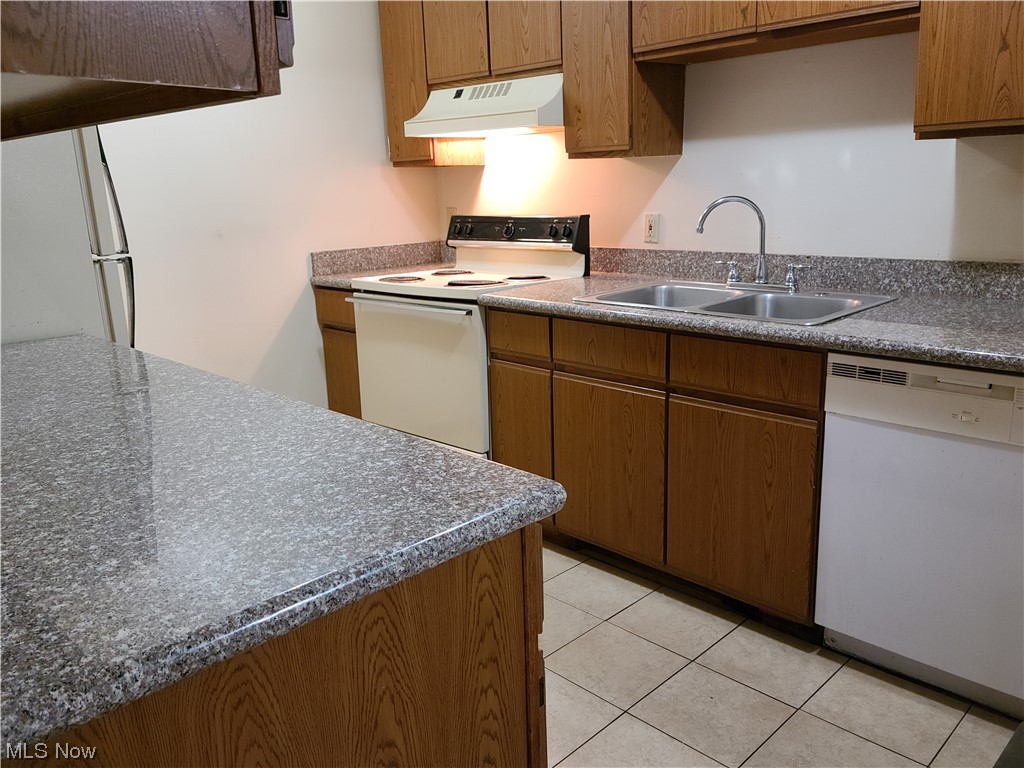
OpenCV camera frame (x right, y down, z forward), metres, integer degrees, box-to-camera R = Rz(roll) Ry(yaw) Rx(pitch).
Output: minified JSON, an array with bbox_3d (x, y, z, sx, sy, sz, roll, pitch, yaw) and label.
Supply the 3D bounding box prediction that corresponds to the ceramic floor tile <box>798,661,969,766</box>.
[{"bbox_3d":[0.929,0.802,2.052,0.301,0.010,0.302,-15,19,-43],"label":"ceramic floor tile"}]

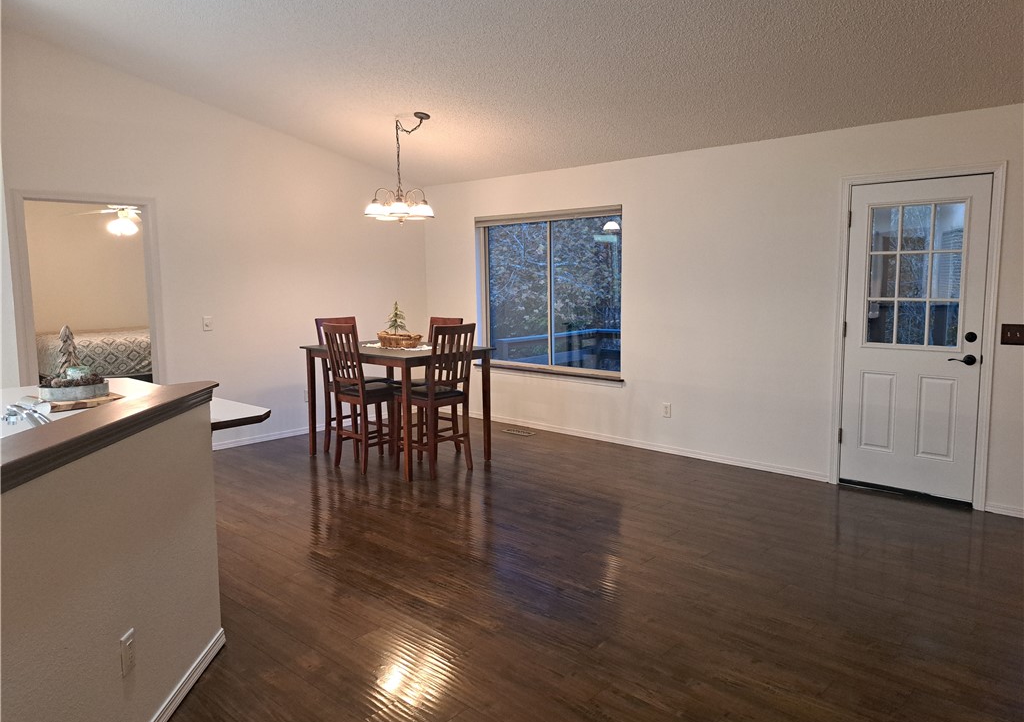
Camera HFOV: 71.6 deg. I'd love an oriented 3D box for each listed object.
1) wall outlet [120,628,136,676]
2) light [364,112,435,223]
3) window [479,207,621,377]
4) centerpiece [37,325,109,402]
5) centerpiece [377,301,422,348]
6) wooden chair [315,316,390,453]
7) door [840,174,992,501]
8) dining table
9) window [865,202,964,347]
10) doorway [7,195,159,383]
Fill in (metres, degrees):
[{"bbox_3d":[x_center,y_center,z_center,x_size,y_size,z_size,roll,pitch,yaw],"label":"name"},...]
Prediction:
[{"bbox_3d":[-1.131,0.865,2.102,0.010,0.115,0.072,-1,6,-2],"label":"wall outlet"},{"bbox_3d":[-0.903,-1.544,5.752,0.590,0.870,0.580,-1,6,0],"label":"light"},{"bbox_3d":[0.314,-0.651,6.752,1.790,1.510,0.110,5,8,43],"label":"window"},{"bbox_3d":[-1.901,0.006,3.066,0.250,0.310,0.200,-4,7,-32],"label":"centerpiece"},{"bbox_3d":[-0.961,-0.309,6.035,0.470,0.380,0.280,5,8,43],"label":"centerpiece"},{"bbox_3d":[-1.319,0.216,6.075,0.570,1.135,0.430,5,8,43],"label":"wooden chair"},{"bbox_3d":[2.605,-0.152,4.639,0.810,2.020,0.060,5,8,43],"label":"door"},{"bbox_3d":[-0.948,0.349,5.899,1.375,0.905,0.945,5,8,43],"label":"dining table"},{"bbox_3d":[2.603,-0.549,4.602,0.575,0.940,0.050,5,8,43],"label":"window"},{"bbox_3d":[-3.241,-0.199,5.498,0.130,2.120,0.970,5,8,43],"label":"doorway"}]

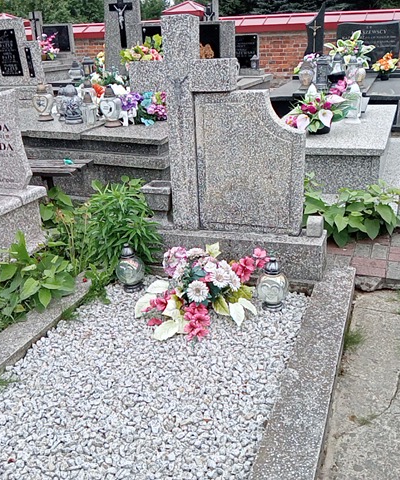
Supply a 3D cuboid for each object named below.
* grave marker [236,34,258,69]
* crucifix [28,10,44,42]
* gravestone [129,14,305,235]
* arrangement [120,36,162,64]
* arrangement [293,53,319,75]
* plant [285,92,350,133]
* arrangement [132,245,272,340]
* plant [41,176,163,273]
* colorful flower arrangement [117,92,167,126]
[{"bbox_3d":[0.755,-3.145,8.684,0.550,0.580,0.080,6,24,20],"label":"grave marker"},{"bbox_3d":[-3.309,-4.277,10.716,0.260,0.840,0.140,6,24,19],"label":"crucifix"},{"bbox_3d":[0.096,-0.535,2.508,0.840,1.020,0.160,5,24,17],"label":"gravestone"},{"bbox_3d":[-0.554,-1.828,5.075,0.440,0.380,0.300,6,24,20],"label":"arrangement"},{"bbox_3d":[1.462,-2.374,7.043,0.340,0.340,0.280,6,24,20],"label":"arrangement"},{"bbox_3d":[1.023,-1.122,4.485,0.560,0.360,0.420,5,24,17],"label":"plant"},{"bbox_3d":[0.008,0.183,2.252,0.510,0.320,0.430,6,24,19],"label":"arrangement"},{"bbox_3d":[-0.519,-0.116,2.929,0.700,0.520,0.420,6,24,19],"label":"plant"},{"bbox_3d":[-0.474,-1.114,4.421,0.440,0.270,0.300,6,24,20],"label":"colorful flower arrangement"}]

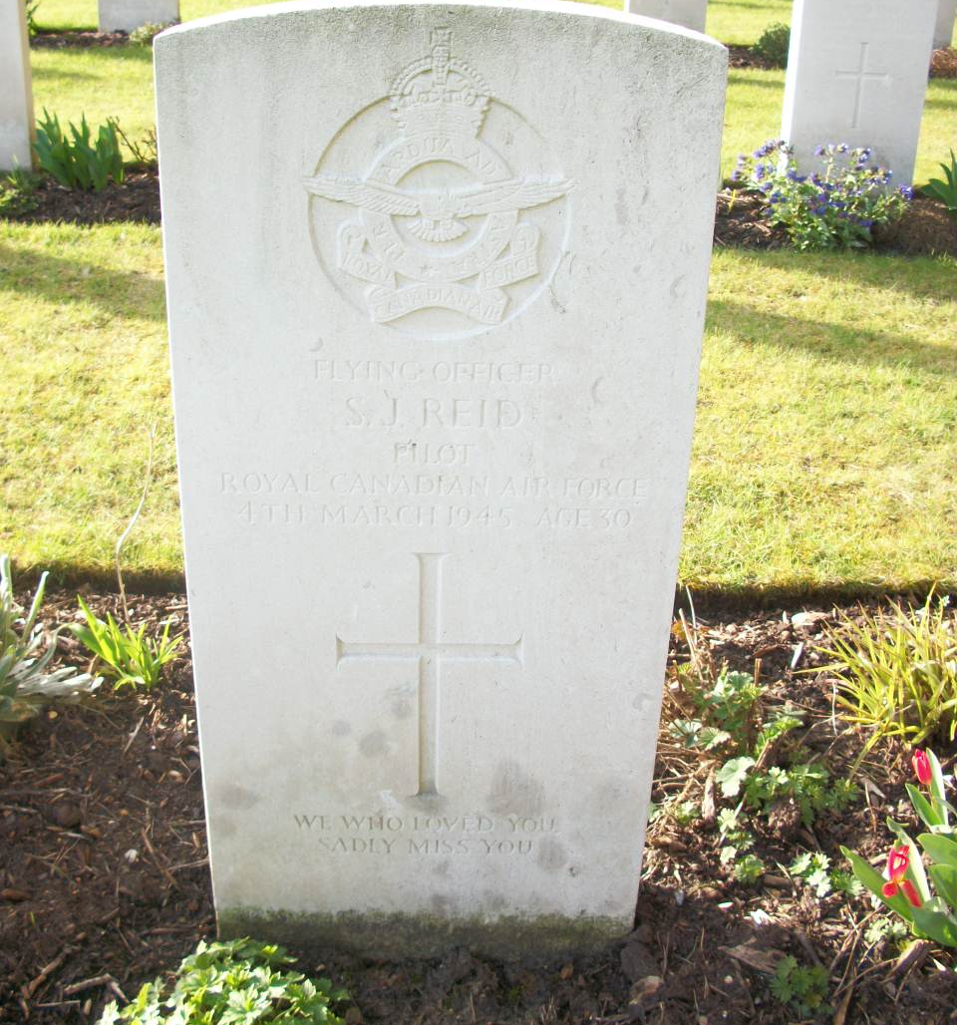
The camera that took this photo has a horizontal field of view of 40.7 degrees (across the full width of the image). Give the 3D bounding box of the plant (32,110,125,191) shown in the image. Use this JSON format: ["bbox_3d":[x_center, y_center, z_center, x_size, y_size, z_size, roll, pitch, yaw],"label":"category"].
[{"bbox_3d":[-1.075,-0.977,3.462,0.235,0.200,0.180,1,26,-2],"label":"plant"}]

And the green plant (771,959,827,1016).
[{"bbox_3d":[0.283,0.410,1.132,0.053,0.036,0.050,1,26,-2],"label":"green plant"}]

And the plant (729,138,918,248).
[{"bbox_3d":[0.901,-0.857,3.315,0.470,0.235,0.400,1,26,-2],"label":"plant"}]

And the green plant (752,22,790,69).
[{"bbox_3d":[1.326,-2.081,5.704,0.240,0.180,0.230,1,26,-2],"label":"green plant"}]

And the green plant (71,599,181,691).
[{"bbox_3d":[-0.410,0.148,1.504,0.125,0.105,0.095,1,26,-2],"label":"green plant"}]

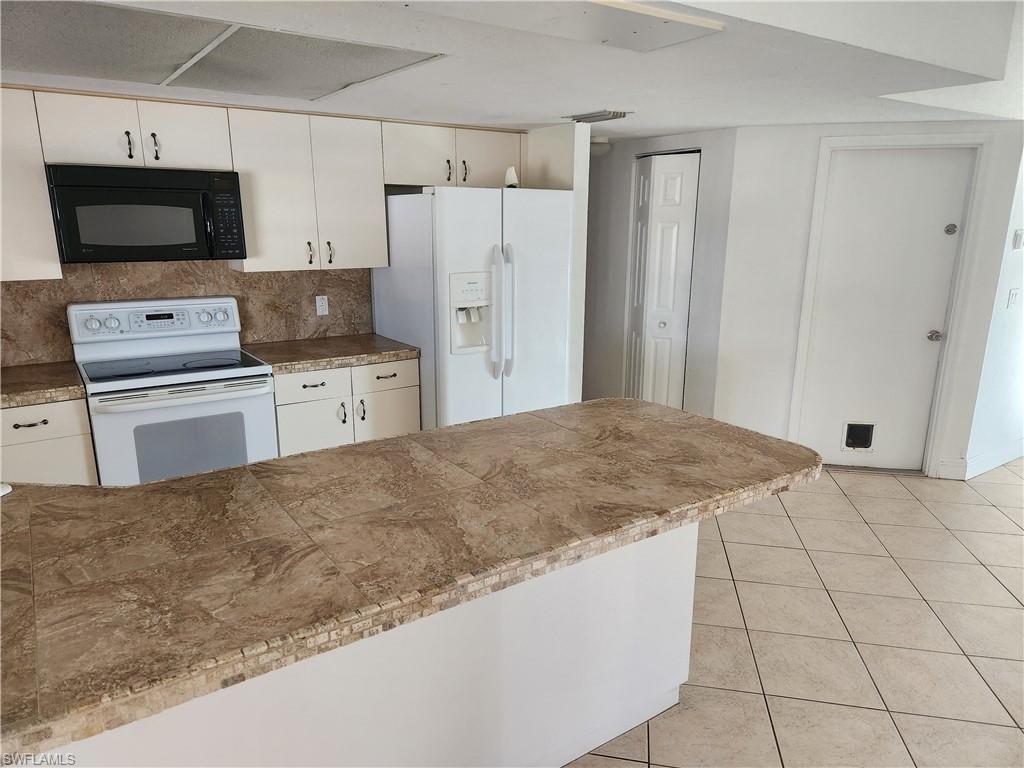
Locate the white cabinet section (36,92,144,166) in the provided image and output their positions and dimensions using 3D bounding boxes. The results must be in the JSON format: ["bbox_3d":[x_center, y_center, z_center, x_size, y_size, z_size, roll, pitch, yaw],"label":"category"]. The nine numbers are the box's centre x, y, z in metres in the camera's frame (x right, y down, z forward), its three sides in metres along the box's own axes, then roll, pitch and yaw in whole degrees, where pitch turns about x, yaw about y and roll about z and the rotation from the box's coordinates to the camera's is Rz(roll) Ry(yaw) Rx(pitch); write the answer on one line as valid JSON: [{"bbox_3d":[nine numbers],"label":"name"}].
[{"bbox_3d":[-1.913,-1.129,3.091,0.387,0.292,0.330,-9,16,-33],"label":"white cabinet section"}]

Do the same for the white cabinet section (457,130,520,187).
[{"bbox_3d":[-0.226,-1.370,4.201,0.454,0.323,0.330,-9,16,-33],"label":"white cabinet section"}]

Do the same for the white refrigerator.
[{"bbox_3d":[-0.228,-0.249,4.106,0.904,1.764,0.797,-9,17,-35],"label":"white refrigerator"}]

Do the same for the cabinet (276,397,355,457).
[{"bbox_3d":[-1.151,0.332,3.695,0.387,0.634,0.580,-9,17,-35],"label":"cabinet"}]

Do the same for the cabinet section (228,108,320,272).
[{"bbox_3d":[-1.188,-0.965,3.435,0.386,0.775,0.022,-8,16,-32],"label":"cabinet section"}]

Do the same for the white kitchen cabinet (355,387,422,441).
[{"bbox_3d":[-0.834,0.281,3.916,0.388,0.634,0.580,-9,17,-35],"label":"white kitchen cabinet"}]

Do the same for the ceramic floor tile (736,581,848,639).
[{"bbox_3d":[1.193,0.975,2.930,0.403,0.010,0.397,3,14,10],"label":"ceramic floor tile"}]

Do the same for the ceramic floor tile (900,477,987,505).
[{"bbox_3d":[2.664,0.662,4.209,0.396,0.010,0.396,3,14,11],"label":"ceramic floor tile"}]

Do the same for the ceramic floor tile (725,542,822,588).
[{"bbox_3d":[1.262,0.874,3.288,0.396,0.010,0.396,3,14,11],"label":"ceramic floor tile"}]

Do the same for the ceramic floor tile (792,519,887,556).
[{"bbox_3d":[1.729,0.803,3.595,0.396,0.010,0.396,3,14,11],"label":"ceramic floor tile"}]

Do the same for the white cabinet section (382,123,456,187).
[{"bbox_3d":[-0.602,-1.313,3.954,0.454,0.323,0.330,-9,16,-33],"label":"white cabinet section"}]

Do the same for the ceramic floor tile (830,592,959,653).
[{"bbox_3d":[1.577,0.987,2.835,0.396,0.010,0.396,3,14,11],"label":"ceramic floor tile"}]

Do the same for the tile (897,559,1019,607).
[{"bbox_3d":[2.064,0.924,3.169,0.403,0.010,0.397,3,14,10],"label":"tile"}]

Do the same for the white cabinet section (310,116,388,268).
[{"bbox_3d":[-0.868,-1.014,3.655,0.396,0.770,0.020,-9,17,-35],"label":"white cabinet section"}]

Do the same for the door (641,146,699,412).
[{"bbox_3d":[1.108,-0.553,4.830,0.310,2.030,0.034,8,16,29],"label":"door"}]

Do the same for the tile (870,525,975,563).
[{"bbox_3d":[2.120,0.824,3.522,0.396,0.010,0.396,3,14,11],"label":"tile"}]

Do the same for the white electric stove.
[{"bbox_3d":[-1.651,0.216,3.383,0.762,1.195,0.690,-8,16,-32],"label":"white electric stove"}]

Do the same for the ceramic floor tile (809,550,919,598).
[{"bbox_3d":[1.664,0.903,3.239,0.403,0.010,0.397,3,14,10],"label":"ceramic floor tile"}]

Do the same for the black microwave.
[{"bbox_3d":[-1.733,-0.805,3.255,0.760,0.408,0.400,-8,16,-32],"label":"black microwave"}]

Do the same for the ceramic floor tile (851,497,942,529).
[{"bbox_3d":[2.205,0.740,3.924,0.403,0.010,0.397,3,14,10],"label":"ceramic floor tile"}]

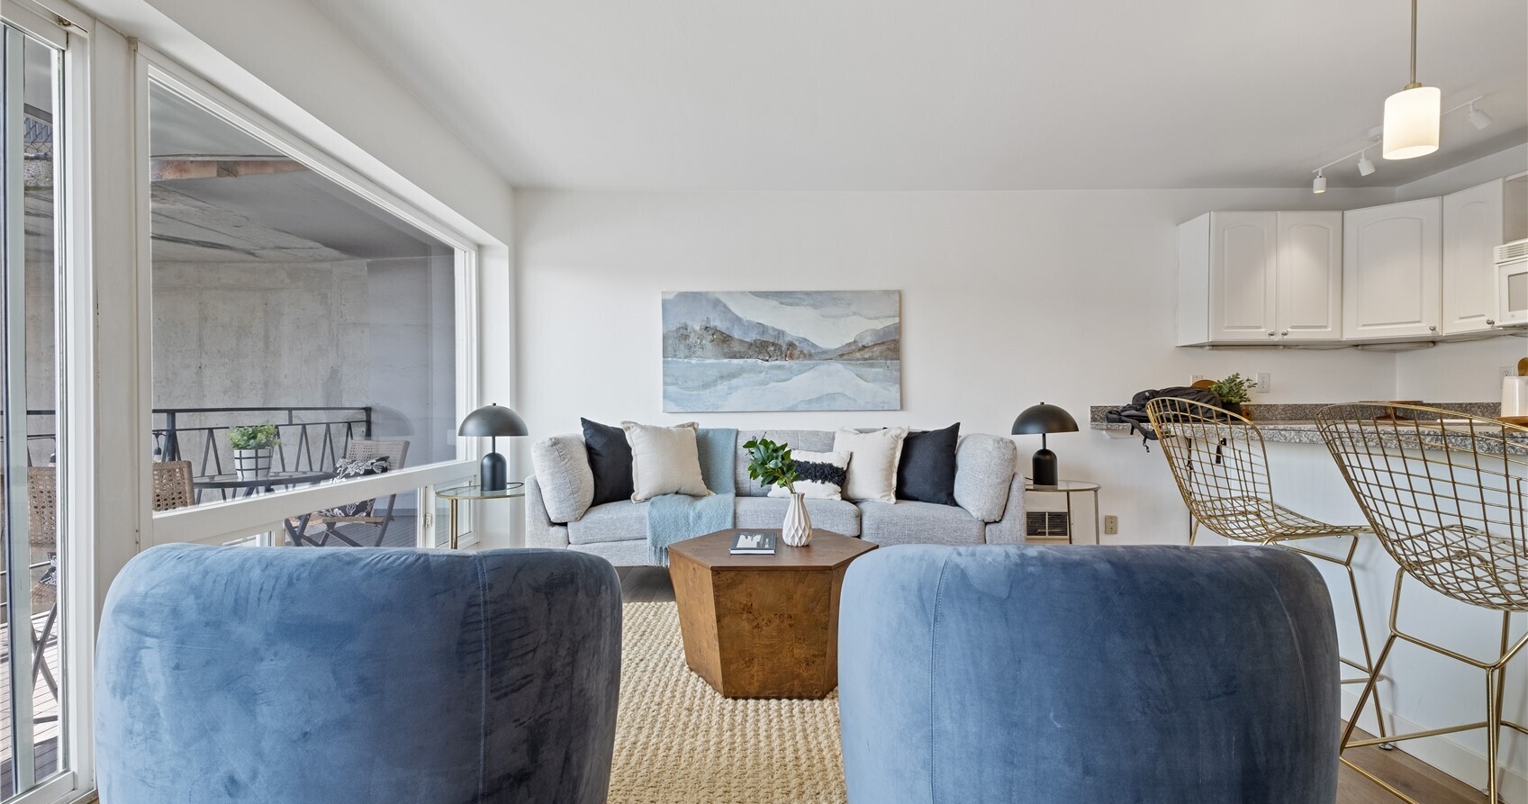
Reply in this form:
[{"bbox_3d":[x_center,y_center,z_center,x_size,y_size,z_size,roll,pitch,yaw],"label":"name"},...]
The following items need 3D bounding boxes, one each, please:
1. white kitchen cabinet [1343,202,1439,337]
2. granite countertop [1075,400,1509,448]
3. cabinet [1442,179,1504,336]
[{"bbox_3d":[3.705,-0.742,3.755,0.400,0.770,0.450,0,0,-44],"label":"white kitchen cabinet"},{"bbox_3d":[2.496,0.094,3.012,0.800,0.160,2.150,-1,-1,-1],"label":"granite countertop"},{"bbox_3d":[3.865,-0.742,3.330,0.335,0.770,0.290,0,0,-1],"label":"cabinet"}]

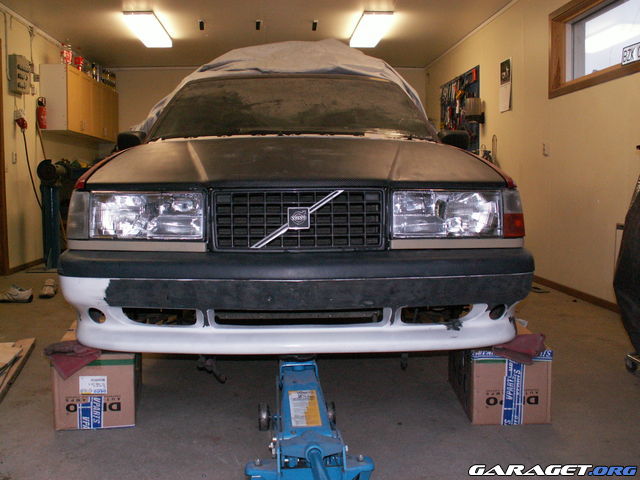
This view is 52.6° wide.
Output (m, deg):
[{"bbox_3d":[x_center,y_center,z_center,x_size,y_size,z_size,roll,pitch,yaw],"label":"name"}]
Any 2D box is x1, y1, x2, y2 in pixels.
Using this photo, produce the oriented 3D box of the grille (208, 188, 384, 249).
[{"bbox_3d":[-0.077,-0.074,2.310,0.610,0.215,0.070,0,5,-3],"label":"grille"}]

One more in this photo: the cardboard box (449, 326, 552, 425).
[{"bbox_3d":[0.682,0.503,2.506,0.274,0.262,0.456,0,5,1],"label":"cardboard box"}]

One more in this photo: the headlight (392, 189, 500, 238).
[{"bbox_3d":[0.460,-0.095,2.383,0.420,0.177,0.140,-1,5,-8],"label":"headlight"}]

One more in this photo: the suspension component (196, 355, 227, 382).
[{"bbox_3d":[-0.420,0.490,2.500,0.120,0.115,0.100,0,5,-3],"label":"suspension component"}]

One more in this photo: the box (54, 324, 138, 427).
[{"bbox_3d":[-0.824,0.507,2.474,0.274,0.262,0.456,-1,5,-12],"label":"box"}]

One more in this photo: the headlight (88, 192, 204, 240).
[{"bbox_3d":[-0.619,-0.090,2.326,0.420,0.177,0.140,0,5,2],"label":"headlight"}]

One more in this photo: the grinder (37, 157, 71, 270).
[{"bbox_3d":[-2.711,-0.269,6.557,0.260,1.099,0.400,0,5,3],"label":"grinder"}]

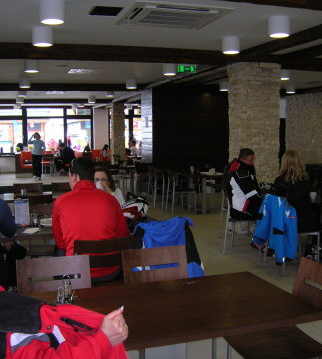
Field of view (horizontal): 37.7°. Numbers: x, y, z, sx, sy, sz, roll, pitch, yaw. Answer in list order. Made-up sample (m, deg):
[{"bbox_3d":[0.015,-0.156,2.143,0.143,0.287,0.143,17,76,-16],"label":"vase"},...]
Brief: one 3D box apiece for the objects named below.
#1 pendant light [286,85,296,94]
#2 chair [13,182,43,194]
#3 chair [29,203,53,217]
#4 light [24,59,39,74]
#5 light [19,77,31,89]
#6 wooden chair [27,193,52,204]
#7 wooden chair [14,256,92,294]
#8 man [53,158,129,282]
[{"bbox_3d":[3.469,-2.414,12.578,0.235,0.190,0.235,-2,6,-18],"label":"pendant light"},{"bbox_3d":[-2.007,0.516,7.229,0.448,0.837,0.542,-3,6,-18],"label":"chair"},{"bbox_3d":[-1.229,0.722,5.069,0.448,0.837,0.542,-3,6,-18],"label":"chair"},{"bbox_3d":[-2.062,-1.819,7.529,0.225,0.205,0.225,-2,6,-18],"label":"light"},{"bbox_3d":[-2.882,-2.055,10.018,0.225,0.205,0.225,-2,6,-18],"label":"light"},{"bbox_3d":[-1.589,0.612,5.878,0.440,0.840,0.500,-2,6,-18],"label":"wooden chair"},{"bbox_3d":[-0.596,0.941,2.799,0.448,0.837,0.542,-3,6,-18],"label":"wooden chair"},{"bbox_3d":[-0.556,0.531,3.738,0.560,1.400,0.740,-2,6,-18],"label":"man"}]

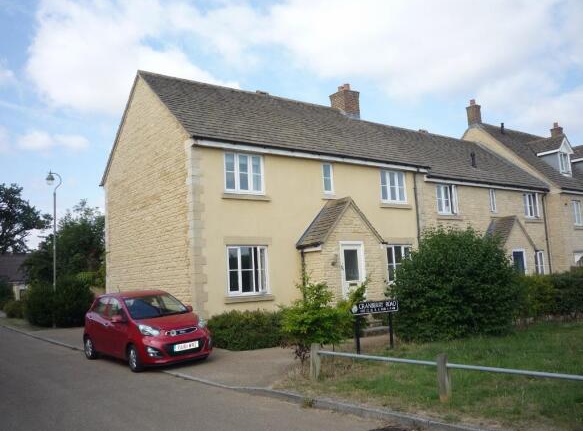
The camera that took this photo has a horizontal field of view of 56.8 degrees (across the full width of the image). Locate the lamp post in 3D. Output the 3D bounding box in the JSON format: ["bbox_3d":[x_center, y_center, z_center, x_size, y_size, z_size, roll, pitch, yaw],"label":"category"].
[{"bbox_3d":[-9.881,1.340,22.423,0.610,6.600,0.340,2,-8,-36],"label":"lamp post"}]

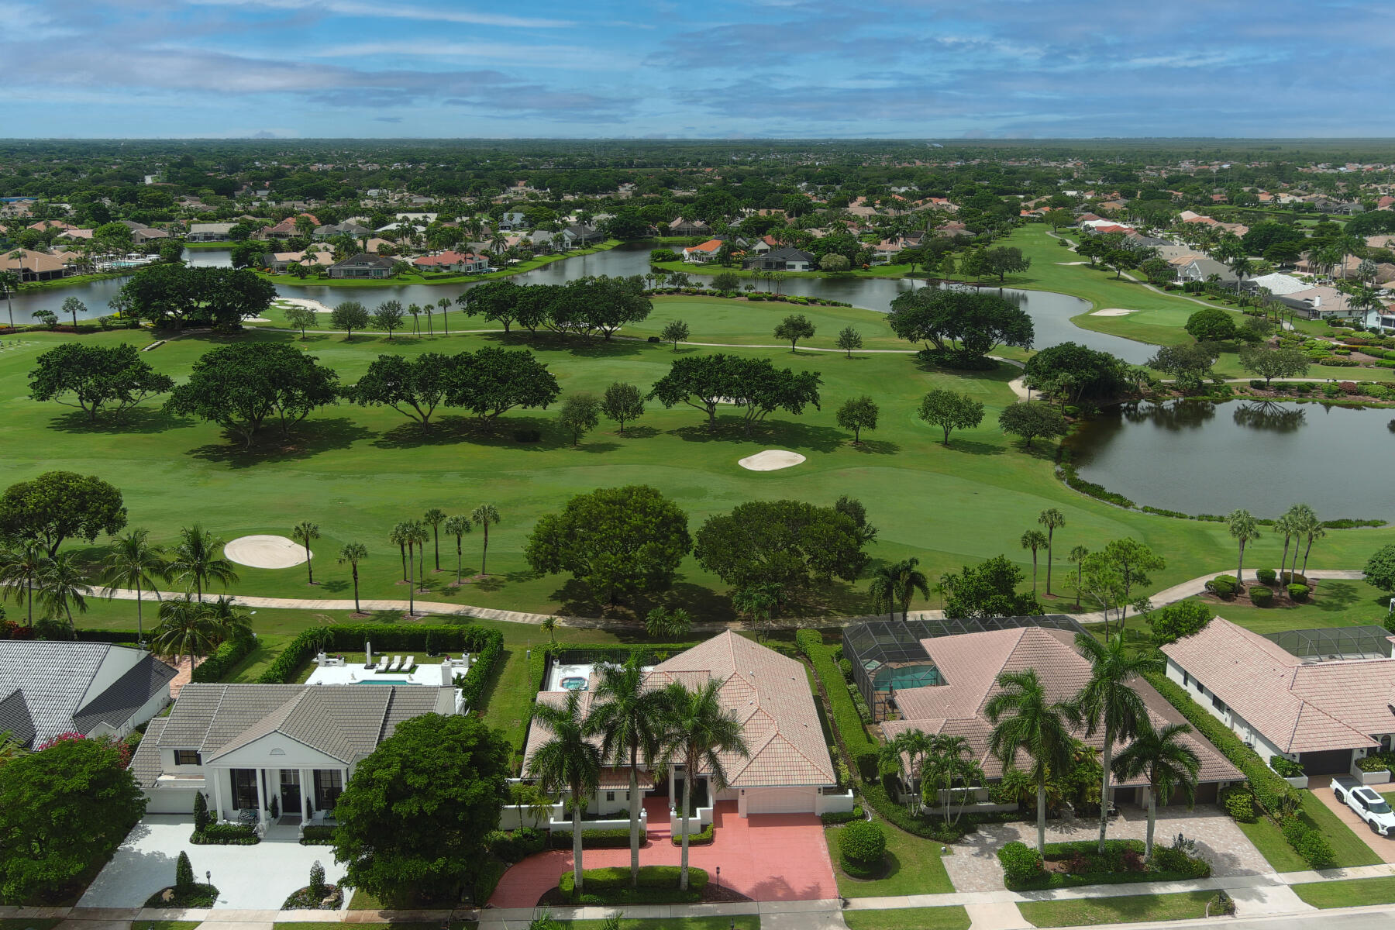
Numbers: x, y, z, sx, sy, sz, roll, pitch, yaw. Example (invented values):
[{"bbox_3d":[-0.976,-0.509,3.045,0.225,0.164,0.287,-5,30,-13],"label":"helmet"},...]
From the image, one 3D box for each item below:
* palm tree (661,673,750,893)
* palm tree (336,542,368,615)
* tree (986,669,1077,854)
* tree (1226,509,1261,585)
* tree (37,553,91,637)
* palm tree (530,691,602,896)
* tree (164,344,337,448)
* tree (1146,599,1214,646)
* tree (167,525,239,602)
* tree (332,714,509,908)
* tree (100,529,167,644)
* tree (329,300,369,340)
[{"bbox_3d":[0.404,21.249,73.711,5.860,15.760,5.860,0,16,0],"label":"palm tree"},{"bbox_3d":[-33.833,11.192,110.902,2.867,7.346,2.867,0,16,0],"label":"palm tree"},{"bbox_3d":[20.993,19.451,71.861,5.524,13.452,5.524,0,16,0],"label":"tree"},{"bbox_3d":[60.720,9.399,125.826,3.940,9.190,3.940,0,16,0],"label":"tree"},{"bbox_3d":[-62.942,13.203,112.307,5.250,9.500,5.250,0,16,0],"label":"tree"},{"bbox_3d":[-8.487,21.645,73.616,4.950,15.050,4.950,0,16,0],"label":"palm tree"},{"bbox_3d":[-75.260,-12.170,187.720,27.070,15.760,24.360,-7,18,-21],"label":"tree"},{"bbox_3d":[43.391,14.971,101.363,5.514,5.459,5.514,0,16,0],"label":"tree"},{"bbox_3d":[-49.921,12.226,114.354,6.755,12.529,6.755,-8,18,-25],"label":"tree"},{"bbox_3d":[-18.186,22.698,74.872,11.520,12.330,11.520,0,16,0],"label":"tree"},{"bbox_3d":[-56.930,12.441,114.361,6.100,12.120,6.100,-9,18,-27],"label":"tree"},{"bbox_3d":[-88.690,-37.071,287.006,9.845,9.832,9.845,-5,17,-17],"label":"tree"}]

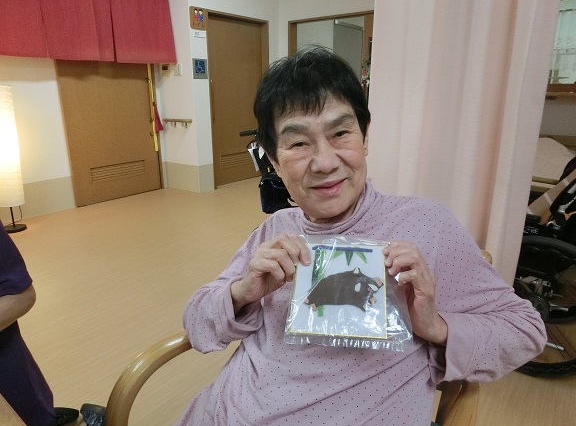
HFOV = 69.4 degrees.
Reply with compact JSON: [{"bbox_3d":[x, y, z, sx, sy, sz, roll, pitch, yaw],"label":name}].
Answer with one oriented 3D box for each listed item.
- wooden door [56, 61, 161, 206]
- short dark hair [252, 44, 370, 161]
[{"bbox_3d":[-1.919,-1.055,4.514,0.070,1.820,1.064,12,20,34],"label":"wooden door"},{"bbox_3d":[0.040,-0.168,0.650,0.180,0.190,0.190,-13,15,-2],"label":"short dark hair"}]

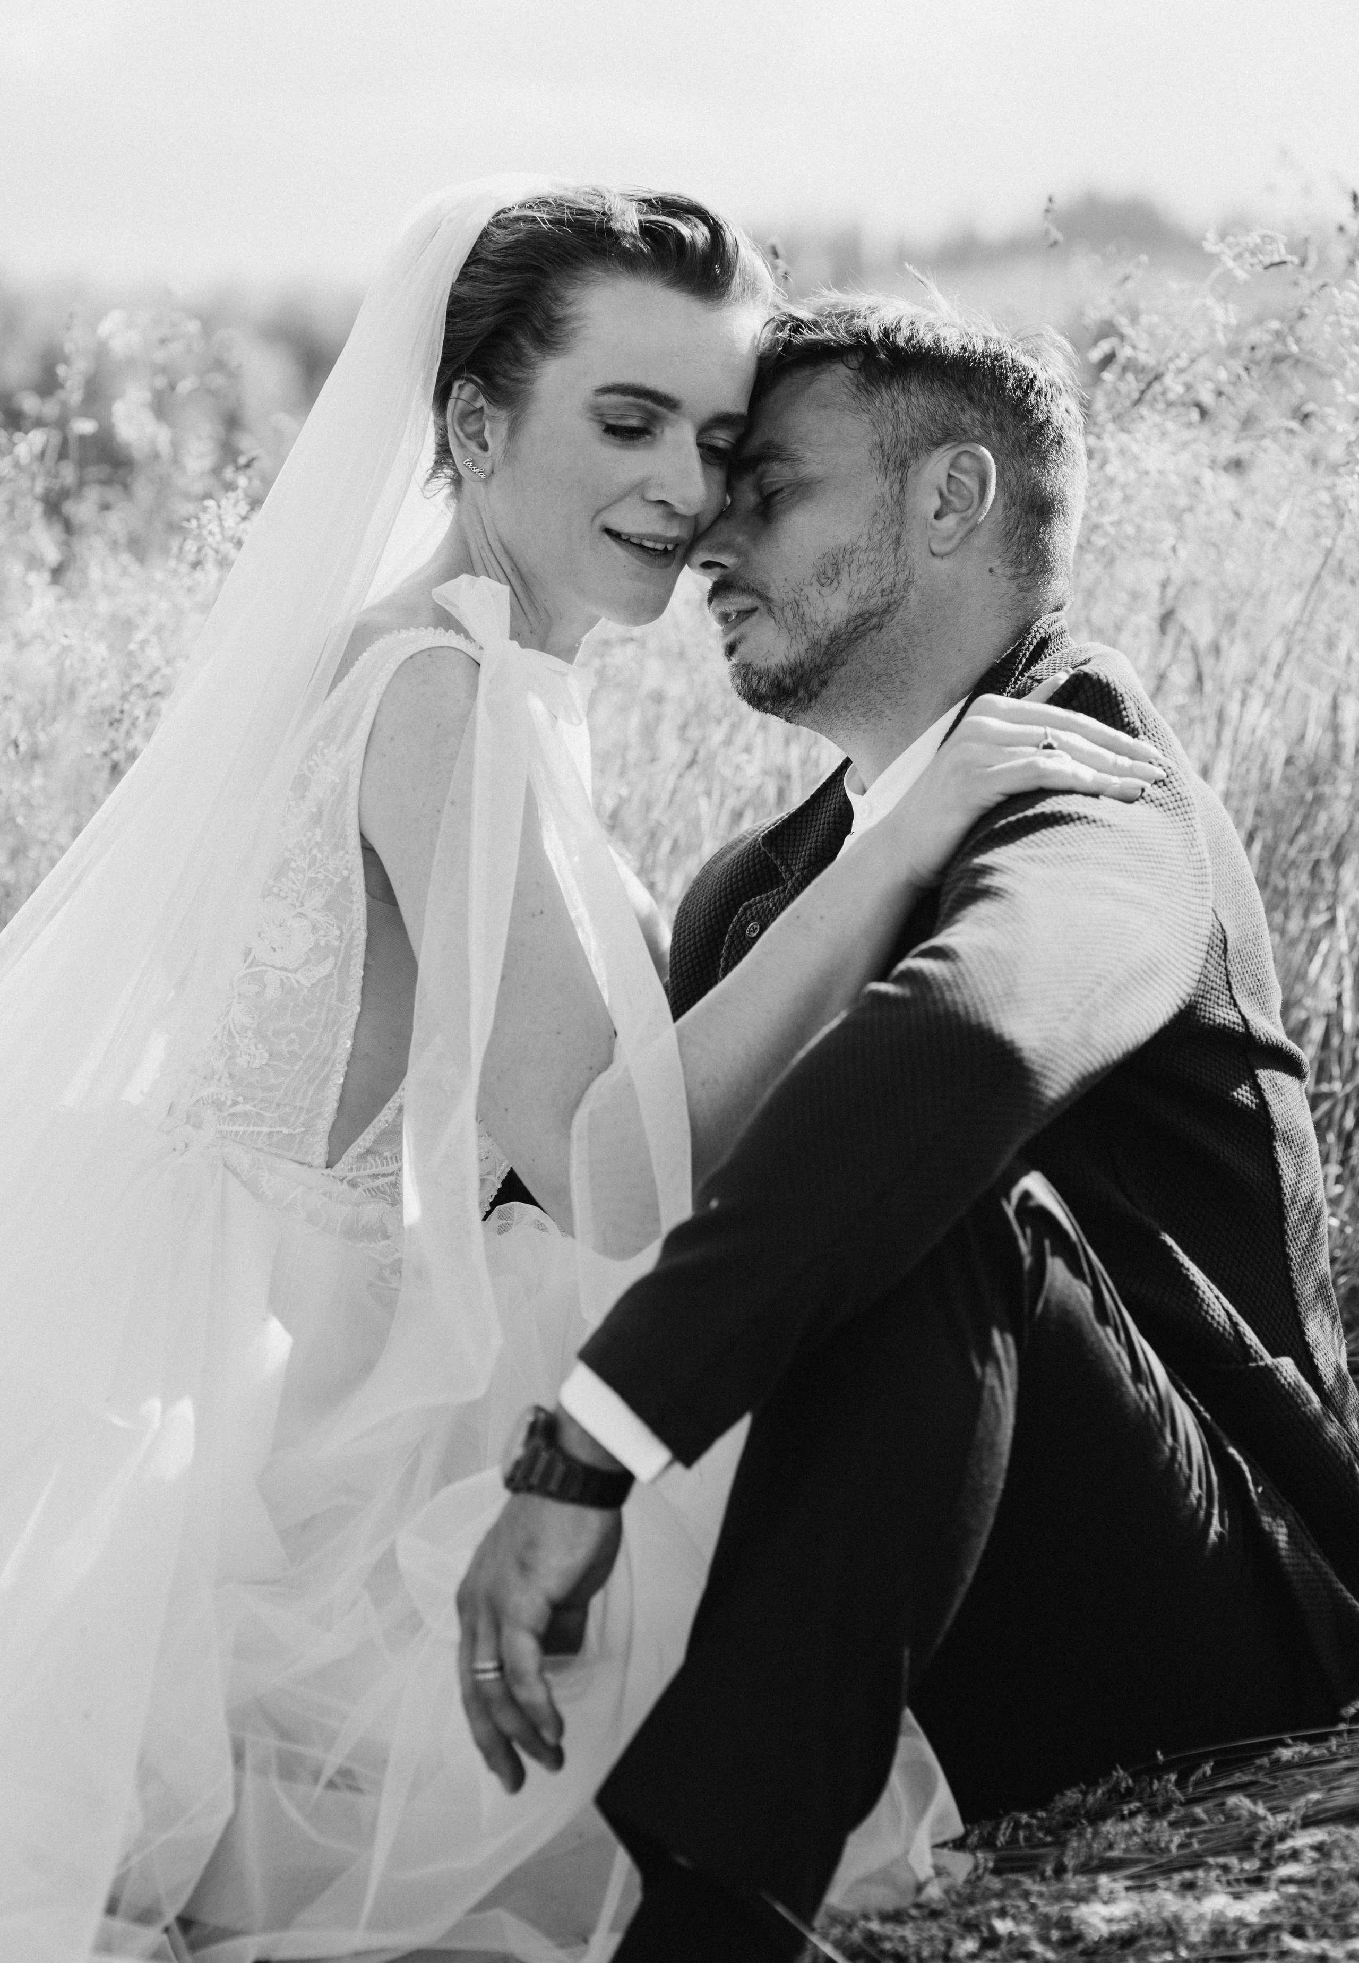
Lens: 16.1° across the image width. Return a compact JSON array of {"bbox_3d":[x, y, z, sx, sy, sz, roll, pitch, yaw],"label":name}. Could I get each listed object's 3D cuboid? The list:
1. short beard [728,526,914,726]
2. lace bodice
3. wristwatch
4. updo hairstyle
[{"bbox_3d":[0.079,-0.201,2.720,0.108,0.110,0.135,-8,5,-9],"label":"short beard"},{"bbox_3d":[-0.157,-0.030,2.770,0.225,0.355,0.320,16,6,-2],"label":"lace bodice"},{"bbox_3d":[-0.062,0.263,2.650,0.064,0.046,0.068,21,0,7],"label":"wristwatch"},{"bbox_3d":[-0.046,-0.368,2.740,0.170,0.175,0.210,3,7,-37],"label":"updo hairstyle"}]

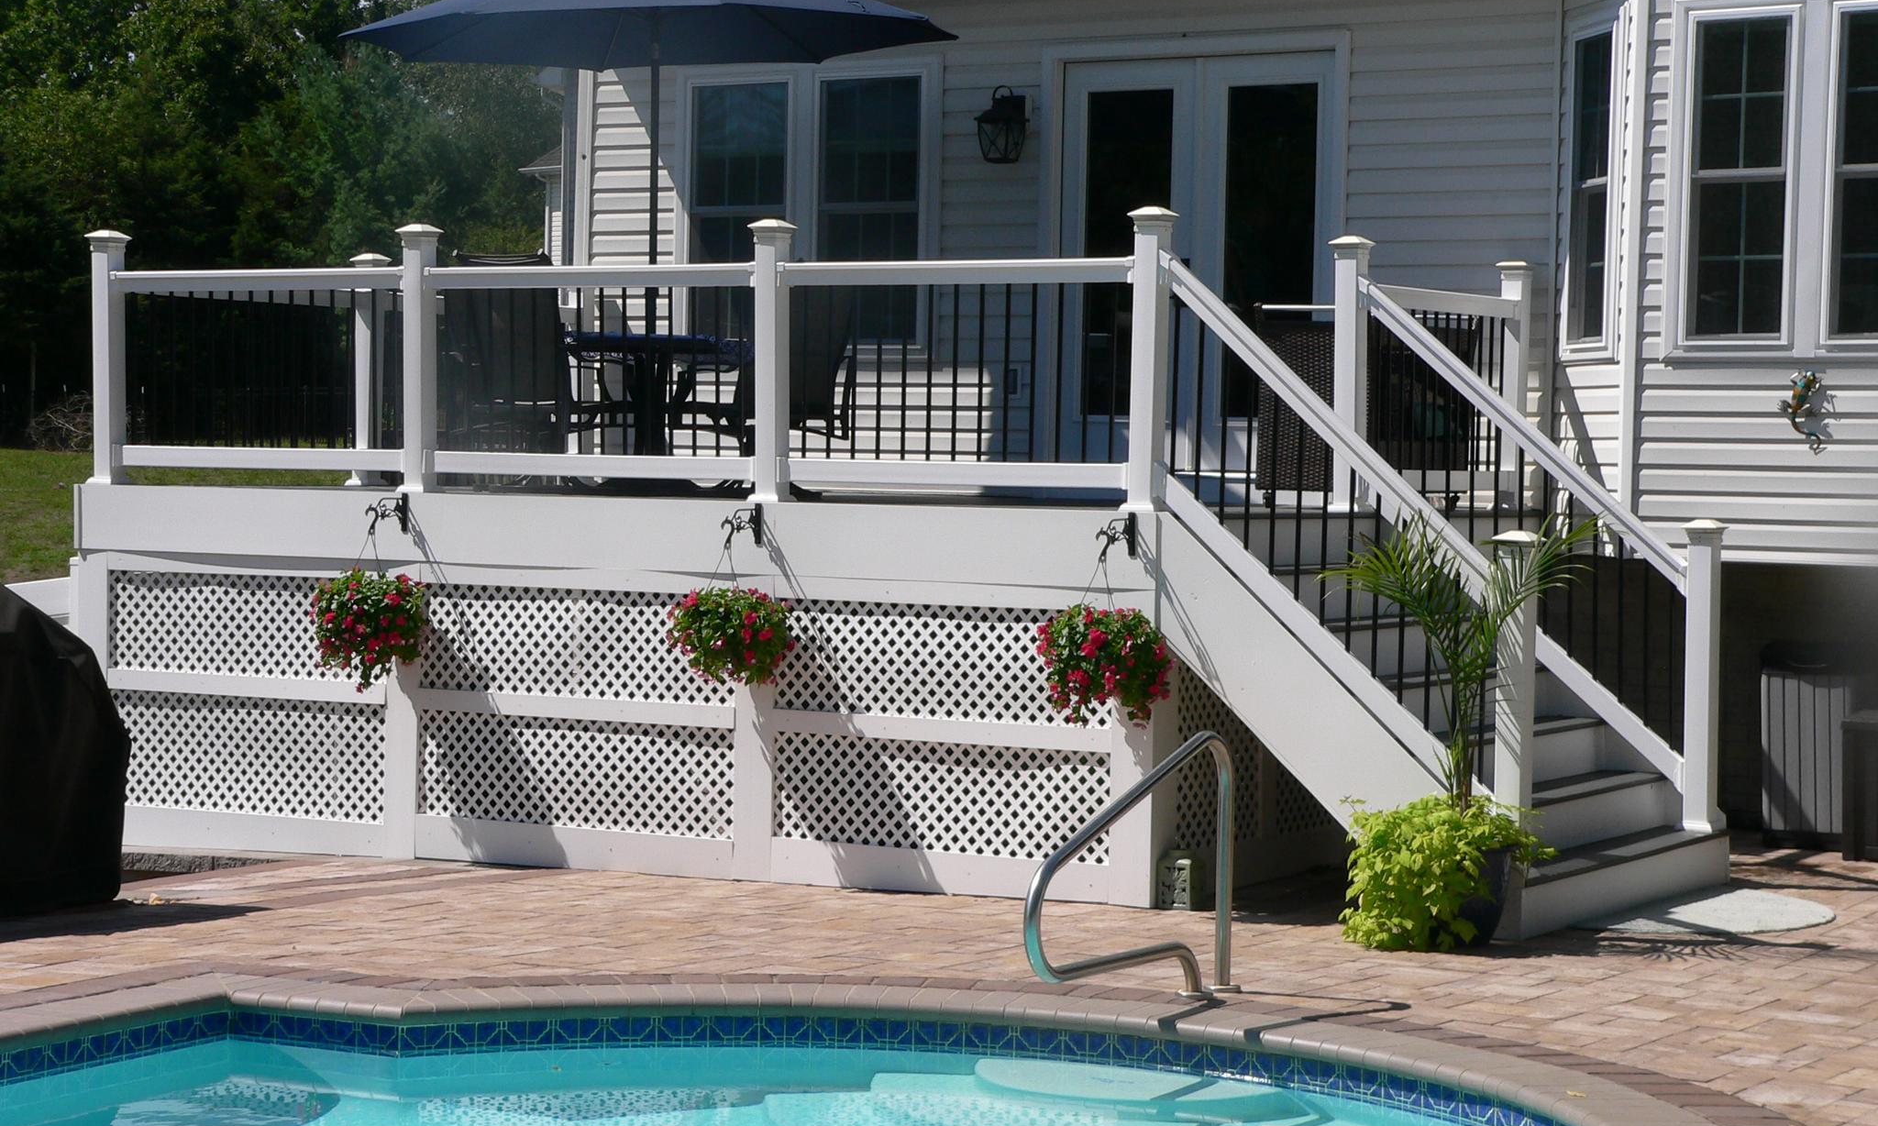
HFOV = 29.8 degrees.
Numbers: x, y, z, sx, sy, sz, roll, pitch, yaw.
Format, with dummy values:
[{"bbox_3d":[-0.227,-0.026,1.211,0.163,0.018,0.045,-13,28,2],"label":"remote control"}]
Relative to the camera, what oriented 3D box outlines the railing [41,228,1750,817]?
[{"bbox_3d":[0.051,-0.214,15.100,6.700,2.300,3.530,2,2,31],"label":"railing"}]

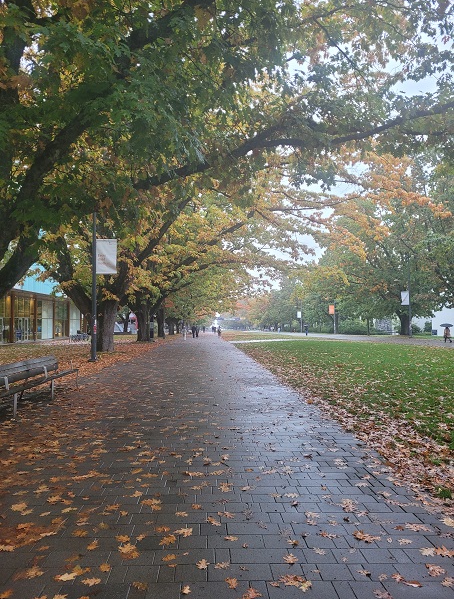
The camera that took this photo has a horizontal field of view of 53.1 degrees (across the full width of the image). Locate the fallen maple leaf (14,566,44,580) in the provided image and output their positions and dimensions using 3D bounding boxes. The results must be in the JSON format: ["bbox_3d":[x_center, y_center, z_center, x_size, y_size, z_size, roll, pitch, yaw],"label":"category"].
[{"bbox_3d":[-1.273,1.760,2.908,0.132,0.025,0.149,-2,-4,35],"label":"fallen maple leaf"}]

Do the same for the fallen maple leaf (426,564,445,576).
[{"bbox_3d":[1.303,1.693,2.845,0.105,0.025,0.145,-1,-3,20],"label":"fallen maple leaf"}]

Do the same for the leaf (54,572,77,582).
[{"bbox_3d":[-1.026,1.758,2.886,0.149,0.025,0.096,0,-3,0],"label":"leaf"}]

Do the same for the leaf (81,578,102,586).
[{"bbox_3d":[-0.851,1.755,2.826,0.118,0.025,0.089,0,-3,0],"label":"leaf"}]

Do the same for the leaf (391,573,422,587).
[{"bbox_3d":[1.114,1.750,2.824,0.184,0.035,0.087,-3,-4,42],"label":"leaf"}]

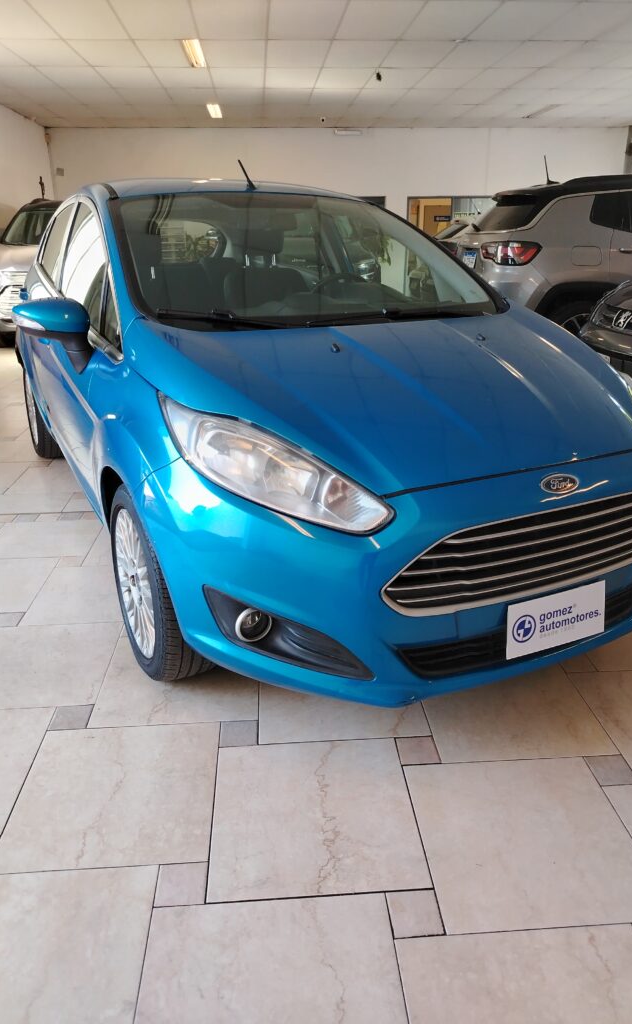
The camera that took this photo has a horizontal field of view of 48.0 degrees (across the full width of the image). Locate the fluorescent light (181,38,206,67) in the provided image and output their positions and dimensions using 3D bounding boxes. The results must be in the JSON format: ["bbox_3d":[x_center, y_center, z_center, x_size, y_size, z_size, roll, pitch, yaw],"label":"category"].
[{"bbox_3d":[-1.177,-4.460,6.926,0.170,0.080,1.220,-2,21,-4],"label":"fluorescent light"}]

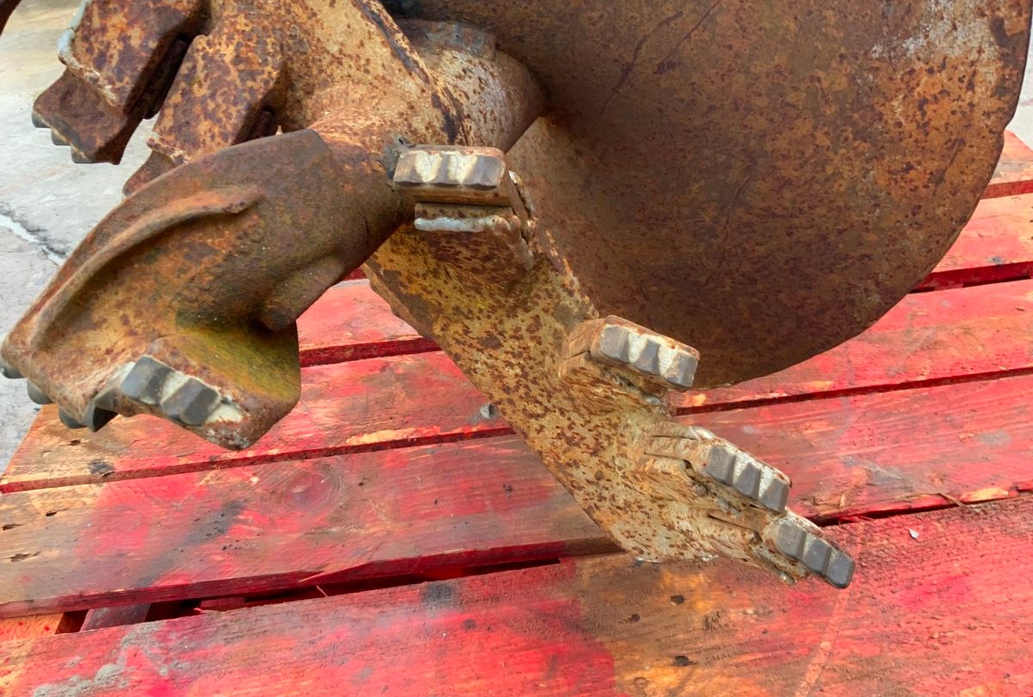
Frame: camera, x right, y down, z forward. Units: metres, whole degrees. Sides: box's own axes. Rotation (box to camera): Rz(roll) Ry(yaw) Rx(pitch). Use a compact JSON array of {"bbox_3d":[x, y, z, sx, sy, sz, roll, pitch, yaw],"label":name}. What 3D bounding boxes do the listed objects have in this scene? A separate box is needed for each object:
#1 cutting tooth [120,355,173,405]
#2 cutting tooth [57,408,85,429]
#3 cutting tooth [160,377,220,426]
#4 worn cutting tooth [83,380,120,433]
[{"bbox_3d":[-0.134,0.012,0.314,0.013,0.009,0.013,26,70,4],"label":"cutting tooth"},{"bbox_3d":[-0.160,0.024,0.313,0.011,0.009,0.011,26,70,4],"label":"cutting tooth"},{"bbox_3d":[-0.116,0.019,0.309,0.013,0.009,0.013,26,70,4],"label":"cutting tooth"},{"bbox_3d":[-0.149,0.021,0.310,0.009,0.011,0.013,26,70,4],"label":"worn cutting tooth"}]

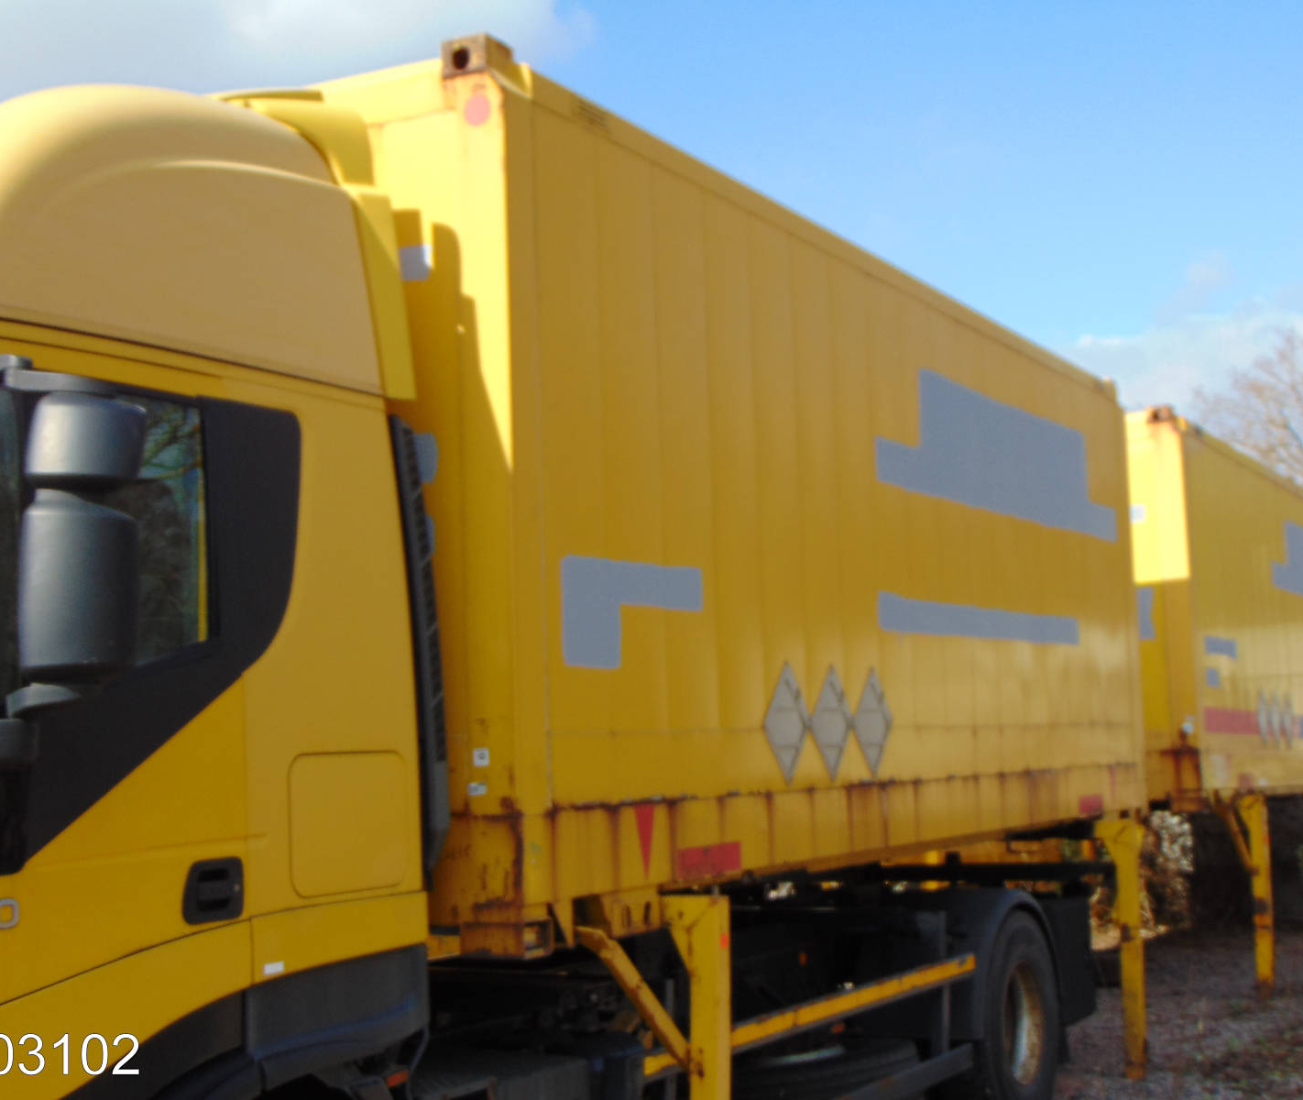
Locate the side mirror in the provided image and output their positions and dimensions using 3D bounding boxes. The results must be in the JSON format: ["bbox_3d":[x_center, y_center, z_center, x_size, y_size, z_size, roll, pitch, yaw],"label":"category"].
[{"bbox_3d":[-1.149,0.012,4.273,0.235,0.625,0.155,-4,-6,18],"label":"side mirror"}]

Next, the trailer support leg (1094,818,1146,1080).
[{"bbox_3d":[2.587,2.190,11.733,0.250,1.400,0.120,-3,-5,27],"label":"trailer support leg"}]

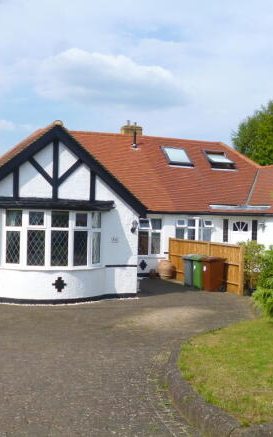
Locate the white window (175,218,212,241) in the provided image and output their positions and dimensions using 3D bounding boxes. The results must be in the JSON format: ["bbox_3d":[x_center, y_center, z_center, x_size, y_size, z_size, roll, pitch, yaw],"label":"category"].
[{"bbox_3d":[2.336,0.524,21.700,1.720,1.120,0.150,1,0,-22],"label":"white window"}]

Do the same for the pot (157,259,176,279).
[{"bbox_3d":[1.124,1.911,20.565,0.660,0.740,0.660,1,0,0],"label":"pot"}]

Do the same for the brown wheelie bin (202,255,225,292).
[{"bbox_3d":[2.411,1.772,17.308,0.700,1.080,0.580,1,0,-23],"label":"brown wheelie bin"}]

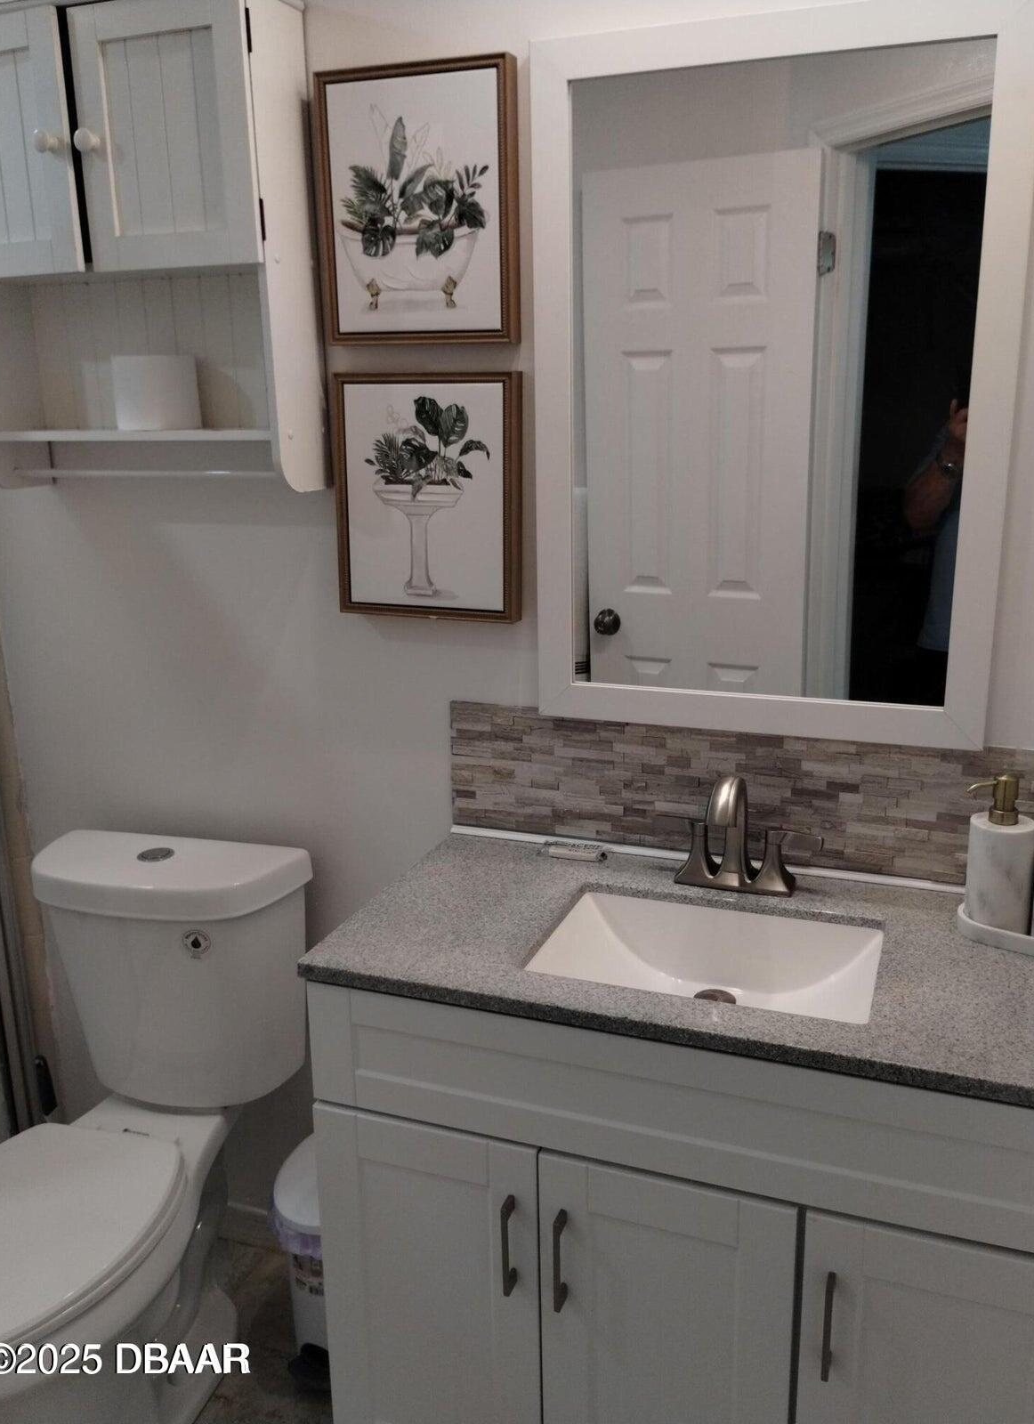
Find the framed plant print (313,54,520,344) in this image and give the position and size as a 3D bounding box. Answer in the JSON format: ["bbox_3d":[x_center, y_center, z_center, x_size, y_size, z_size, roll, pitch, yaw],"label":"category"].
[{"bbox_3d":[-0.137,-0.701,1.610,0.284,0.358,0.037,4,16,20],"label":"framed plant print"}]

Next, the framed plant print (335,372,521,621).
[{"bbox_3d":[-0.131,-0.317,1.711,0.283,0.354,0.037,4,16,20],"label":"framed plant print"}]

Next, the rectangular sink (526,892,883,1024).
[{"bbox_3d":[0.244,0.353,1.465,0.414,0.125,0.285,4,16,20],"label":"rectangular sink"}]

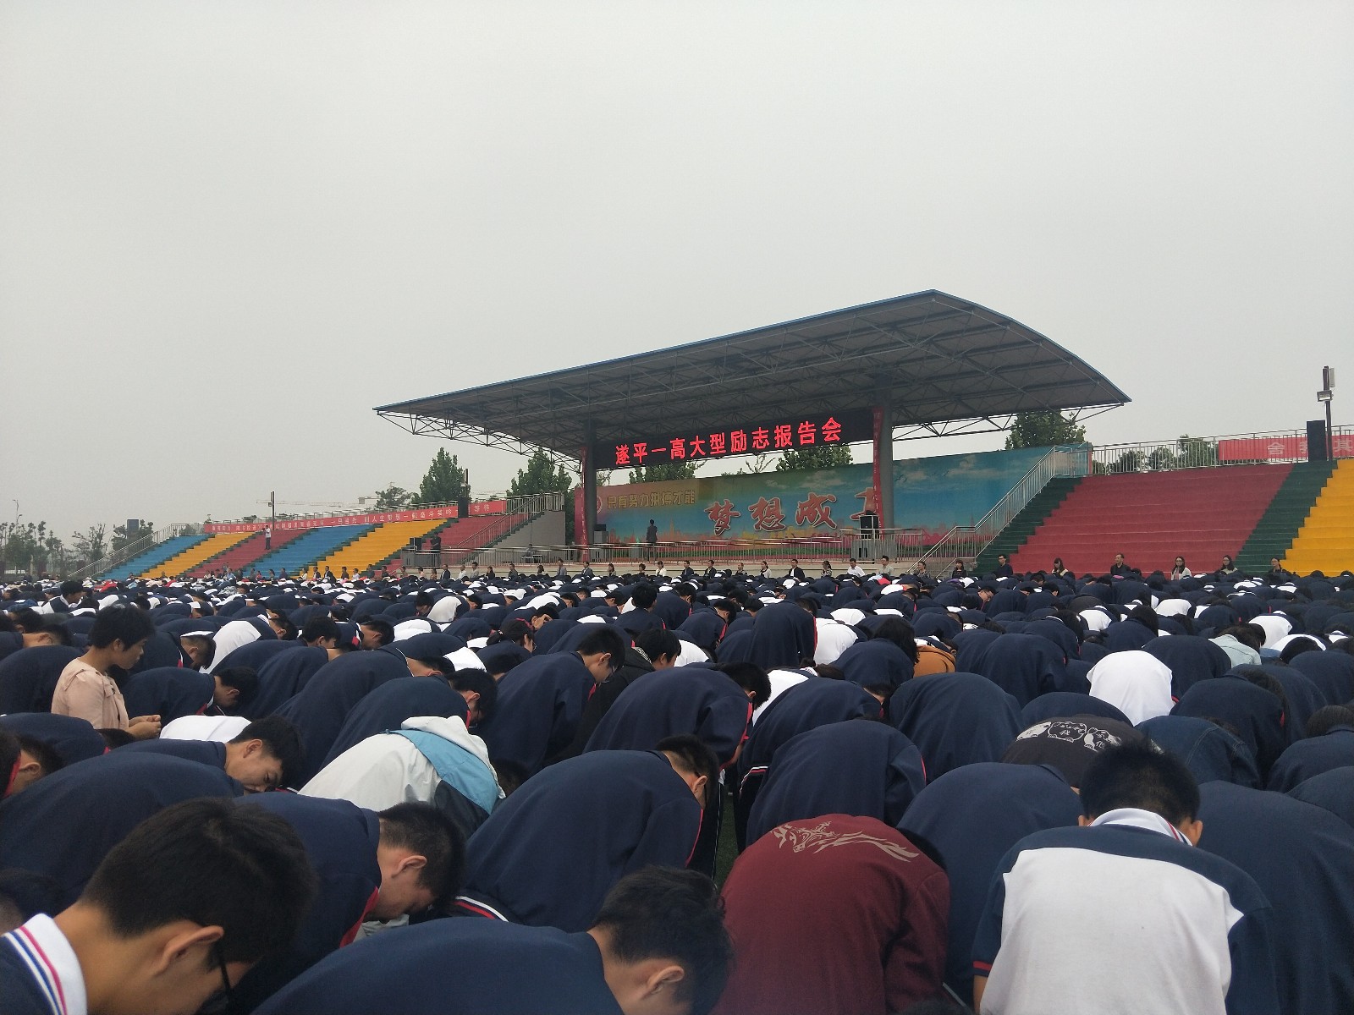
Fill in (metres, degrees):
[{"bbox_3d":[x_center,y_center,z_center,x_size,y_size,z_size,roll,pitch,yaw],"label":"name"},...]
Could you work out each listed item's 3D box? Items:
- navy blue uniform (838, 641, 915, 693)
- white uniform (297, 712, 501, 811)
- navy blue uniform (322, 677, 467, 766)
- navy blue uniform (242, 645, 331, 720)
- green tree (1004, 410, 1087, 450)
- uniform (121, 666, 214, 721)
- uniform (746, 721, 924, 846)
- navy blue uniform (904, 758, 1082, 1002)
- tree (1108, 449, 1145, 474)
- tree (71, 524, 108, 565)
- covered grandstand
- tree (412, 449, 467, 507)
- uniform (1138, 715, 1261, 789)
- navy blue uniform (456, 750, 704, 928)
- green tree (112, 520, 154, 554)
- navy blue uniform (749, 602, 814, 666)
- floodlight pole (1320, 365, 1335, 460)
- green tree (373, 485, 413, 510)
[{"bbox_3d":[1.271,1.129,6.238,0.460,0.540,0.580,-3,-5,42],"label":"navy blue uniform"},{"bbox_3d":[-1.072,1.077,3.850,0.520,0.600,0.650,-3,-4,36],"label":"white uniform"},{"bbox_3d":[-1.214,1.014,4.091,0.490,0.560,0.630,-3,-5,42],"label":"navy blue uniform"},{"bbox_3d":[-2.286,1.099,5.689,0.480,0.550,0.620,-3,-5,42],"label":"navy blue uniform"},{"bbox_3d":[16.588,-0.595,44.000,4.000,9.000,4.000,-3,-4,36],"label":"green tree"},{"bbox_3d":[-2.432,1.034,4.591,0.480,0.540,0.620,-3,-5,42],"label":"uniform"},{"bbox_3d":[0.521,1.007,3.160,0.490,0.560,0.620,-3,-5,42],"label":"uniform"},{"bbox_3d":[0.906,1.031,2.750,0.540,0.650,0.600,-3,-4,36],"label":"navy blue uniform"},{"bbox_3d":[23.879,0.831,52.061,3.200,7.910,3.200,-3,-5,42],"label":"tree"},{"bbox_3d":[-73.314,5.901,121.878,4.900,7.740,4.900,-3,-5,42],"label":"tree"},{"bbox_3d":[1.937,-0.672,46.118,31.100,9.700,17.700,-3,-5,42],"label":"covered grandstand"},{"bbox_3d":[-17.650,0.905,73.103,4.500,10.580,4.500,-3,-5,42],"label":"tree"},{"bbox_3d":[1.937,1.052,3.650,0.500,0.580,0.580,-3,-4,36],"label":"uniform"},{"bbox_3d":[-0.290,1.030,3.000,0.520,0.600,0.660,-3,-4,36],"label":"navy blue uniform"},{"bbox_3d":[-47.309,4.092,85.000,4.000,6.300,4.000,-3,-4,36],"label":"green tree"},{"bbox_3d":[0.833,1.090,7.900,0.520,0.650,0.520,-3,-4,36],"label":"navy blue uniform"},{"bbox_3d":[21.622,-3.129,32.500,0.480,3.150,0.450,-3,-4,36],"label":"floodlight pole"},{"bbox_3d":[-27.594,2.725,95.031,4.200,9.880,4.200,-3,-5,42],"label":"green tree"}]

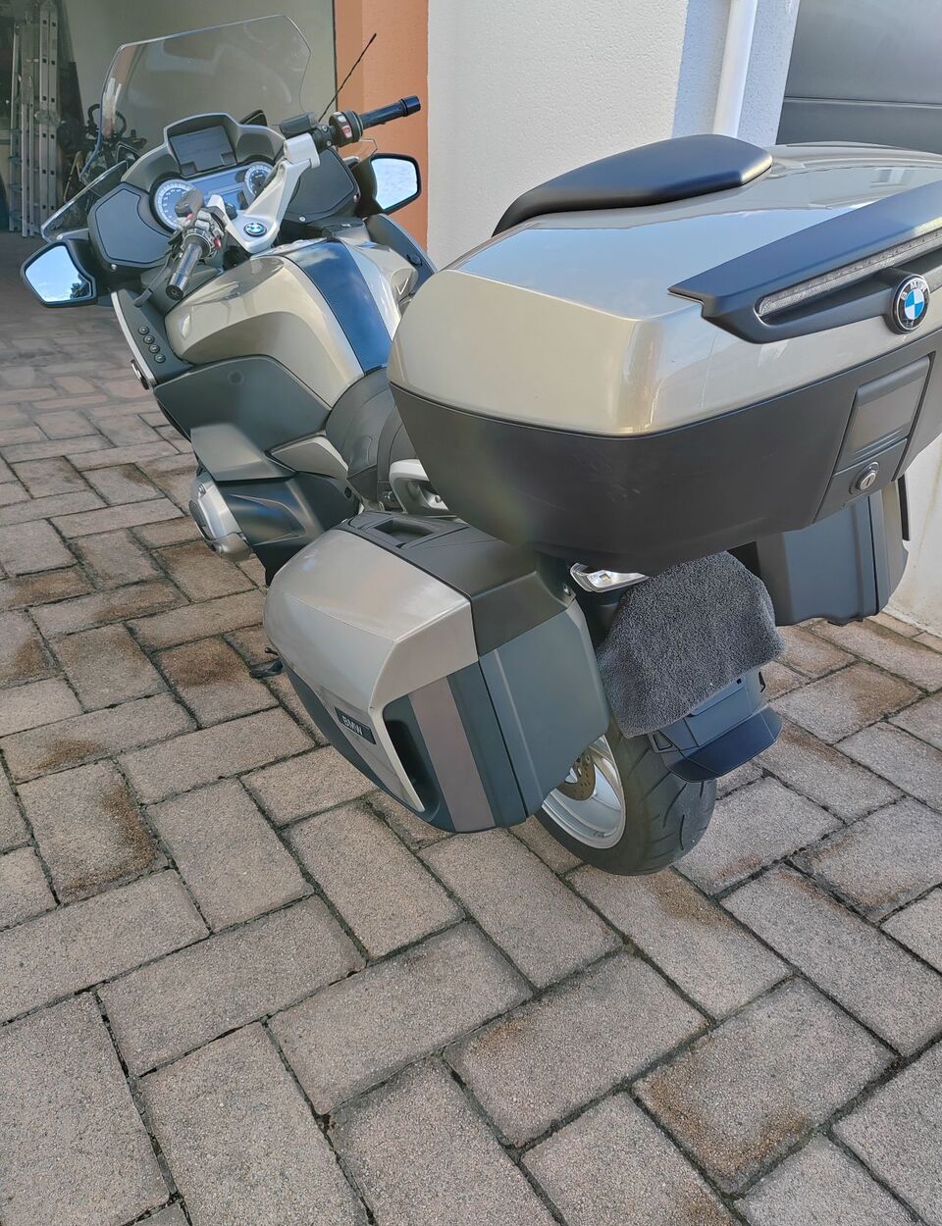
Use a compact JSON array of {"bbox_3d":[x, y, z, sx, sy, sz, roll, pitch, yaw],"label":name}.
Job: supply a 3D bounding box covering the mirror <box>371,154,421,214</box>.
[{"bbox_3d":[-0.192,-1.077,2.454,0.140,0.128,0.080,-18,35,-12],"label":"mirror"}]

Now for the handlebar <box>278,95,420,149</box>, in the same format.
[{"bbox_3d":[-0.278,-1.091,2.196,0.340,0.095,0.110,-26,37,-22],"label":"handlebar"}]

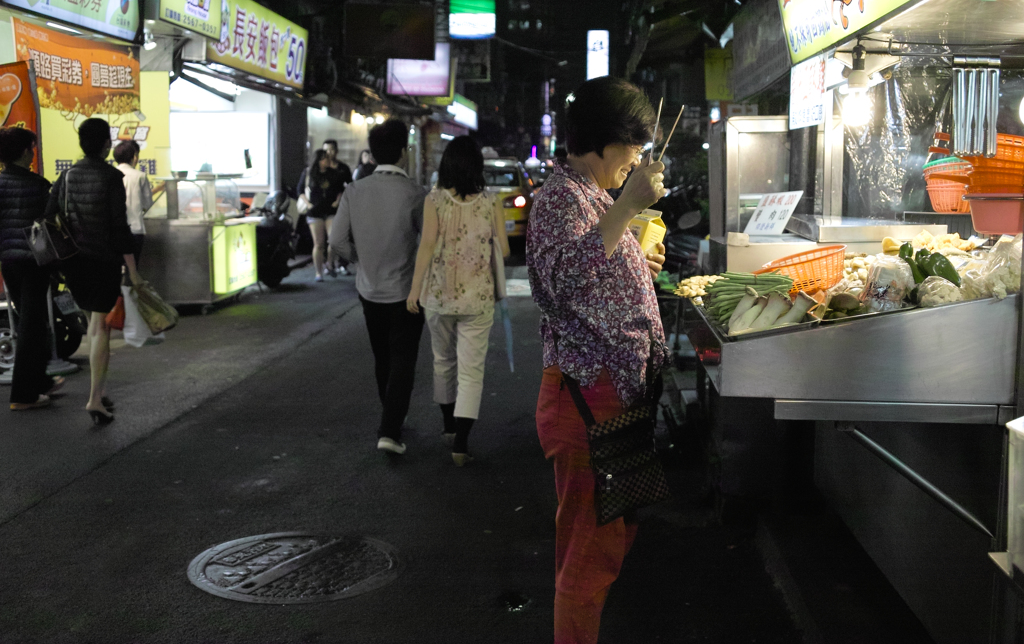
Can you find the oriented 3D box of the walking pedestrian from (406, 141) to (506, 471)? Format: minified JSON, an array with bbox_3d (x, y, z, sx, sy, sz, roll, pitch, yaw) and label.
[{"bbox_3d":[-0.284,-0.118,5.870,0.500,1.621,0.420,0,8,1],"label":"walking pedestrian"}]

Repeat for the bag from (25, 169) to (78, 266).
[{"bbox_3d":[-2.633,-0.596,6.650,0.280,0.540,0.180,8,11,44],"label":"bag"}]

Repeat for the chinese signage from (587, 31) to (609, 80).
[{"bbox_3d":[2.860,-8.782,39.000,0.740,1.980,0.220,0,8,4],"label":"chinese signage"}]

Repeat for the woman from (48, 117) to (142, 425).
[{"bbox_3d":[-2.415,-0.307,6.793,0.480,1.744,0.380,2,8,14],"label":"woman"}]

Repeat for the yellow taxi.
[{"bbox_3d":[-0.340,-2.139,21.141,1.750,1.480,4.500,0,8,4],"label":"yellow taxi"}]

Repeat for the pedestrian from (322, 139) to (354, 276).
[{"bbox_3d":[-2.264,-1.492,15.300,0.480,1.784,0.400,0,8,3],"label":"pedestrian"}]

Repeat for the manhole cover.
[{"bbox_3d":[-0.814,0.910,4.332,0.790,0.040,0.790,0,8,0],"label":"manhole cover"}]

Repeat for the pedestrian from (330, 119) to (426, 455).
[{"bbox_3d":[-0.668,-0.180,6.010,0.520,1.704,0.420,0,8,3],"label":"pedestrian"}]

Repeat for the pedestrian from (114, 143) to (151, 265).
[{"bbox_3d":[-3.457,-0.797,10.563,0.470,1.692,0.360,4,9,25],"label":"pedestrian"}]

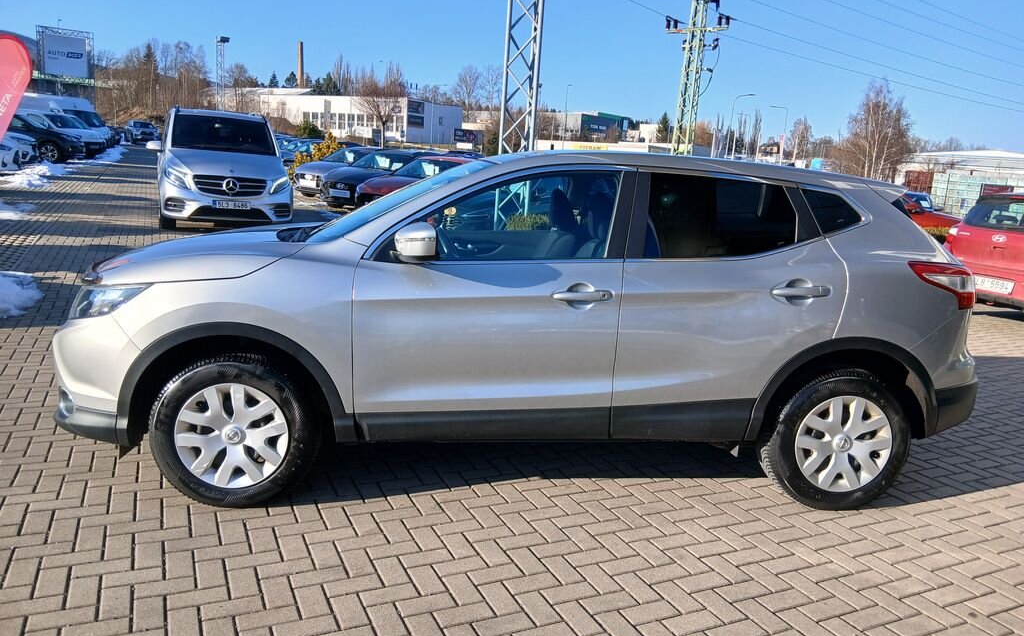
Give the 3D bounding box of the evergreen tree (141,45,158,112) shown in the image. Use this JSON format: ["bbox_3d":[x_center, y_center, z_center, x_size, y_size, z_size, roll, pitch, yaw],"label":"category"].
[{"bbox_3d":[-47.587,-31.262,100.963,2.700,9.340,2.700,-2,13,-25],"label":"evergreen tree"}]

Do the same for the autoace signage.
[{"bbox_3d":[-34.833,-20.439,60.000,3.050,3.000,0.300,-3,14,-30],"label":"autoace signage"}]

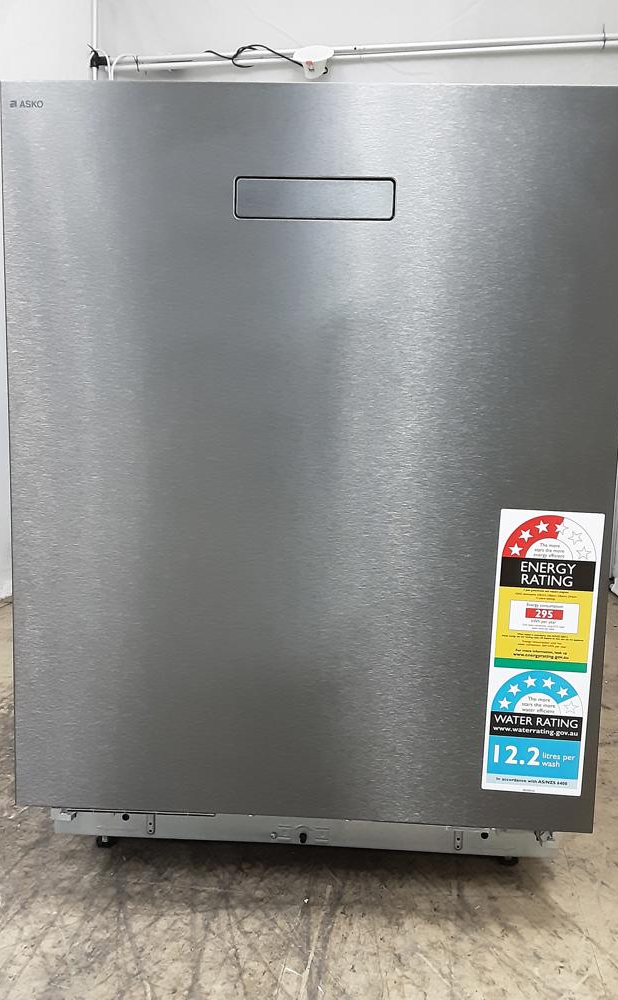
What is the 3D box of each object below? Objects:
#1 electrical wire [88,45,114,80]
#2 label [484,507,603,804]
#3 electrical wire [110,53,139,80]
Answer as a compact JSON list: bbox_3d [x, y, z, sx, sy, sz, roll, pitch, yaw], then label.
[{"bbox_3d":[-0.642,-1.348,2.490,0.075,0.110,0.040,3,7,10],"label":"electrical wire"},{"bbox_3d":[0.231,0.154,0.800,0.100,0.288,0.004,3,7,2],"label":"label"},{"bbox_3d":[-0.561,-1.315,2.460,0.087,0.090,0.030,3,7,10],"label":"electrical wire"}]

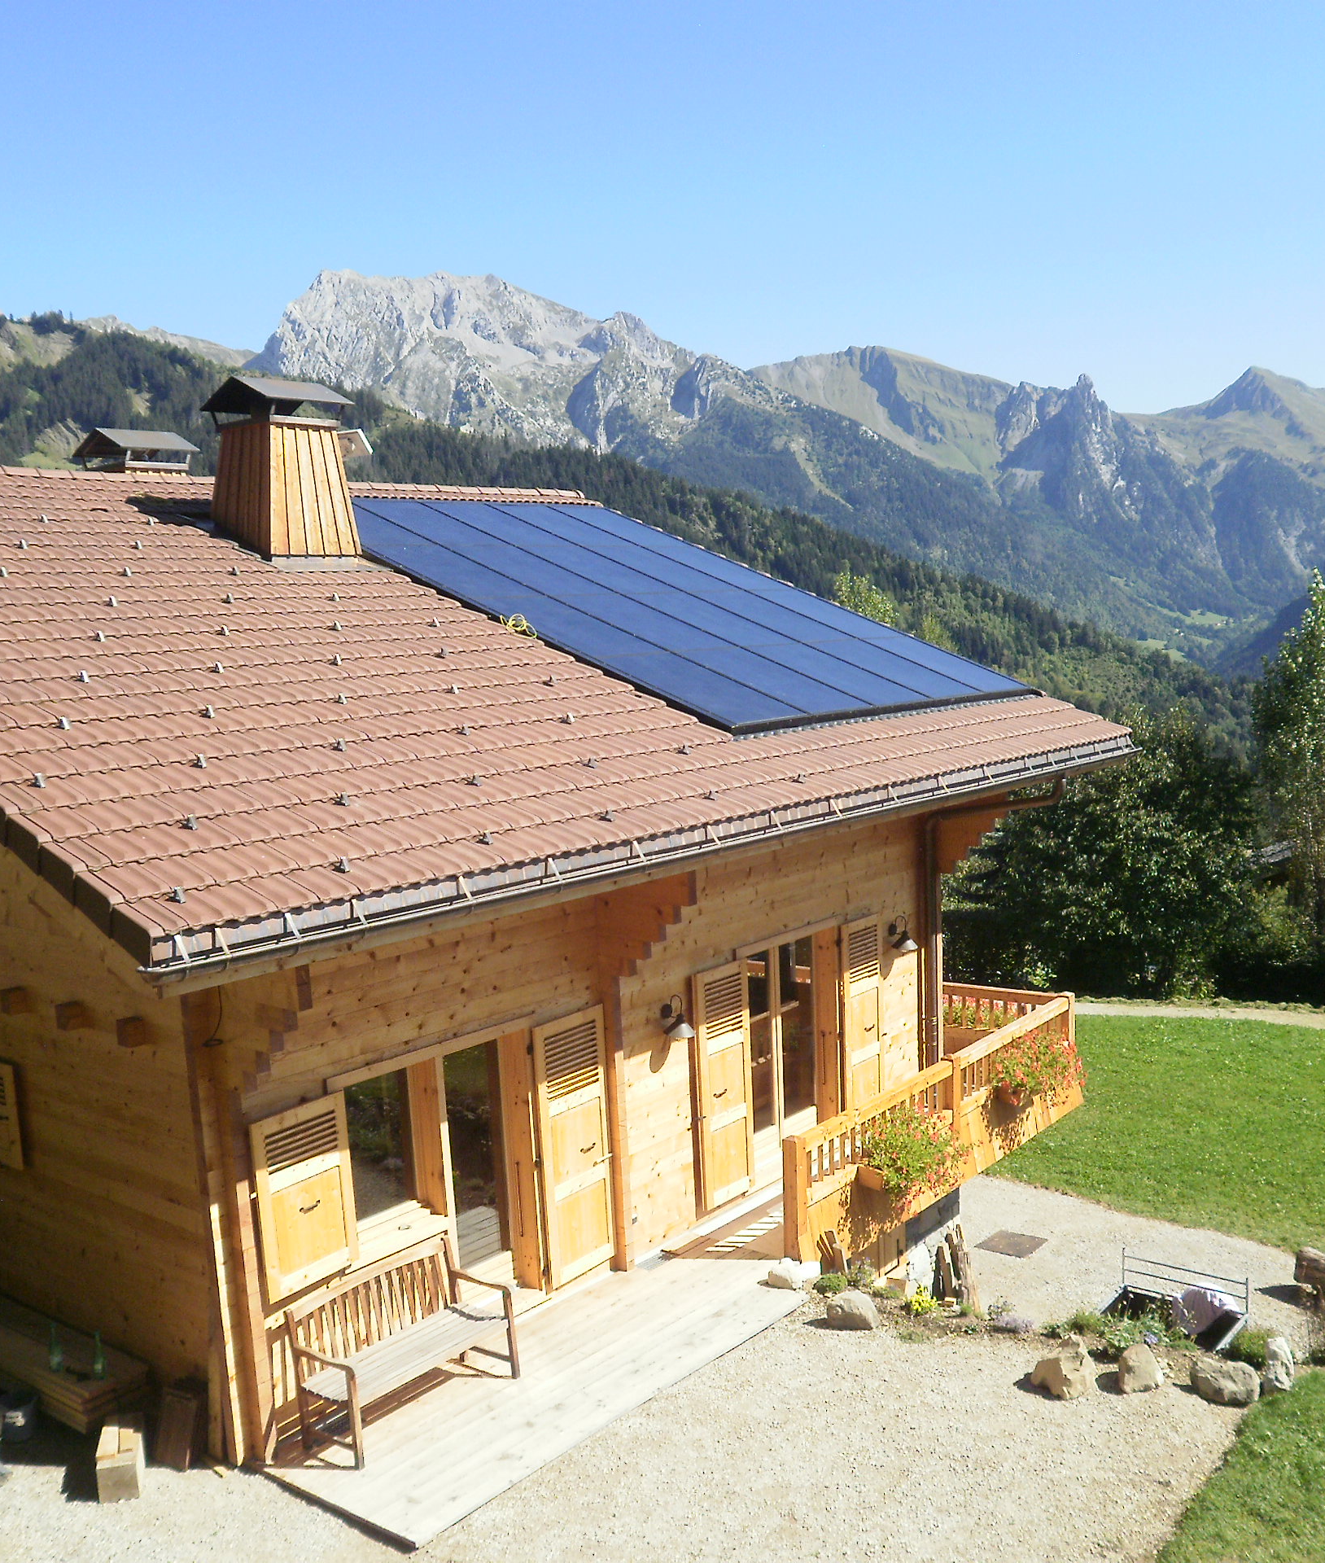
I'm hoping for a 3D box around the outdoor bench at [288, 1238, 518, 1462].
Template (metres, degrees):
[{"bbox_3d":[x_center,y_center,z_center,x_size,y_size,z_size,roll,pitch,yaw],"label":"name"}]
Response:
[{"bbox_3d":[-1.764,3.910,10.843,0.630,0.930,1.490,3,8,39],"label":"outdoor bench"}]

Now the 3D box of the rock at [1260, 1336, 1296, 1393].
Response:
[{"bbox_3d":[4.353,4.091,11.085,0.240,0.370,0.240,0,7,21],"label":"rock"}]

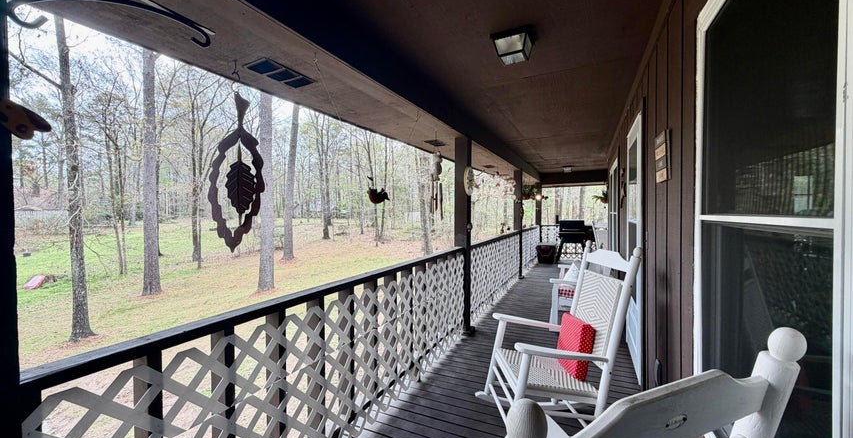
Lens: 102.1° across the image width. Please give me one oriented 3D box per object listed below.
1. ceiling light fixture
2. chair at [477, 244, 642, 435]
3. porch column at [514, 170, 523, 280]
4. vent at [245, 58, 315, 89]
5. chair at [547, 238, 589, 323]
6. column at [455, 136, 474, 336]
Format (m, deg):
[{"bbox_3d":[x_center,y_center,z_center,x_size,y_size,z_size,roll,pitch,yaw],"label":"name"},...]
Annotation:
[{"bbox_3d":[0.555,-1.073,2.173,0.250,0.130,0.250,0,1,26],"label":"ceiling light fixture"},{"bbox_3d":[0.763,0.744,2.164,0.840,1.160,0.660,0,1,-1],"label":"chair"},{"bbox_3d":[1.929,0.113,7.262,0.150,2.260,0.150,0,1,26],"label":"porch column"},{"bbox_3d":[-0.908,-0.909,2.168,0.215,0.020,0.410,0,1,26],"label":"vent"},{"bbox_3d":[2.004,0.811,4.377,0.740,0.950,1.250,0,1,26],"label":"chair"},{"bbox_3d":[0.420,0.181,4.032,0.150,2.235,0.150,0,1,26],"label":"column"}]

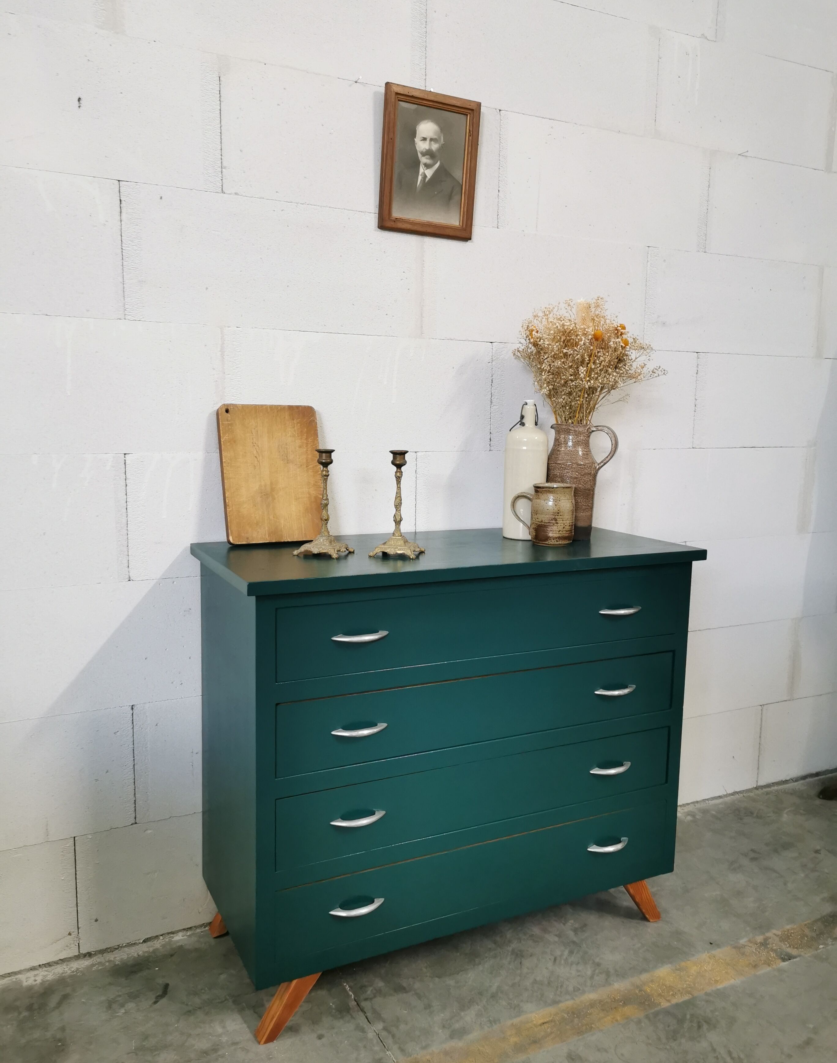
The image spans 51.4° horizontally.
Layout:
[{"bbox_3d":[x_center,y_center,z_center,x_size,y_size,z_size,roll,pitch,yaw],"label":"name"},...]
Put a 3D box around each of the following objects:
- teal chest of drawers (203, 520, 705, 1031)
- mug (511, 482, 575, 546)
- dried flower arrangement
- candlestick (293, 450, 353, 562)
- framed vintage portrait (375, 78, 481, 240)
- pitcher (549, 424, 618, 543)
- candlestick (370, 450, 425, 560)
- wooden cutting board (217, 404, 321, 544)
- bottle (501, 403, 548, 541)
[{"bbox_3d":[0.063,0.435,1.802,0.949,0.814,0.430,-3,9,-26],"label":"teal chest of drawers"},{"bbox_3d":[0.266,-0.037,1.836,0.135,0.124,0.093,2,8,9],"label":"mug"},{"bbox_3d":[0.367,-0.353,1.865,0.300,0.280,0.250,2,8,10],"label":"dried flower arrangement"},{"bbox_3d":[-0.175,-0.055,1.634,0.086,0.198,0.086,3,8,19],"label":"candlestick"},{"bbox_3d":[0.022,-0.771,1.835,0.216,0.277,0.020,-3,14,-26],"label":"framed vintage portrait"},{"bbox_3d":[0.360,-0.108,1.900,0.154,0.250,0.107,2,8,10],"label":"pitcher"},{"bbox_3d":[-0.037,-0.054,1.648,0.087,0.198,0.087,2,8,13],"label":"candlestick"},{"bbox_3d":[-0.294,-0.115,1.752,0.202,0.279,0.024,-2,-5,-30],"label":"wooden cutting board"},{"bbox_3d":[0.235,-0.134,1.891,0.092,0.300,0.092,1,8,0],"label":"bottle"}]

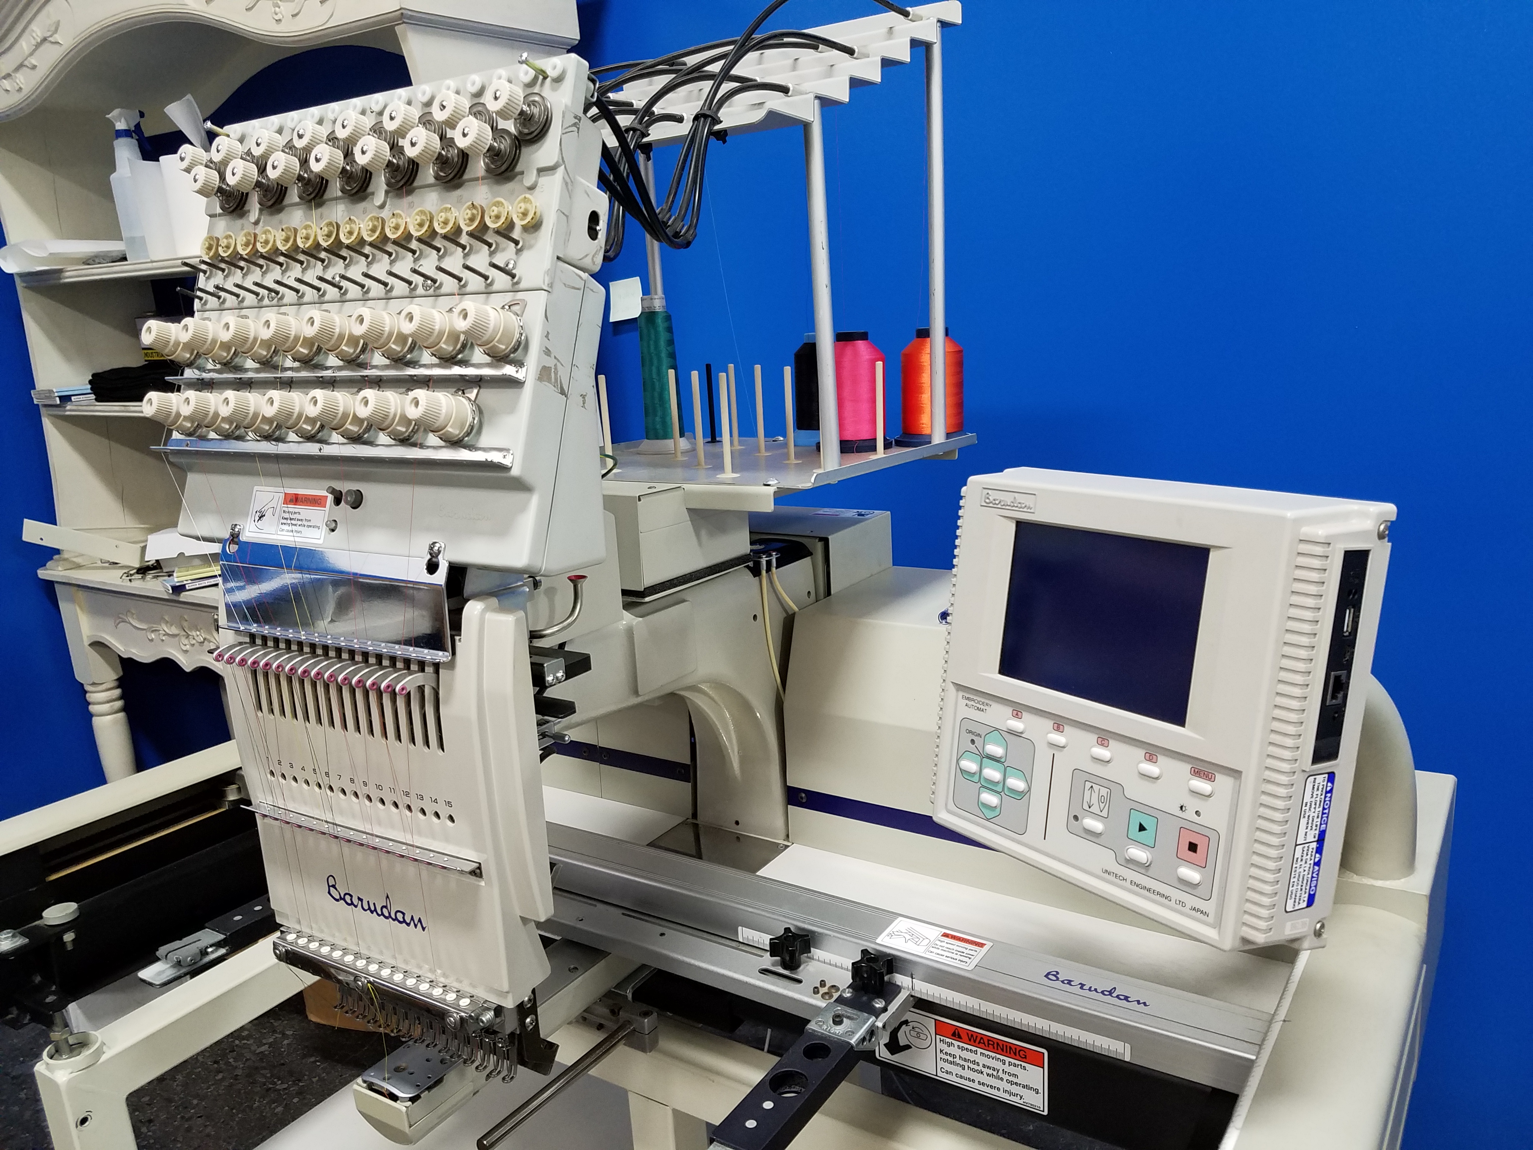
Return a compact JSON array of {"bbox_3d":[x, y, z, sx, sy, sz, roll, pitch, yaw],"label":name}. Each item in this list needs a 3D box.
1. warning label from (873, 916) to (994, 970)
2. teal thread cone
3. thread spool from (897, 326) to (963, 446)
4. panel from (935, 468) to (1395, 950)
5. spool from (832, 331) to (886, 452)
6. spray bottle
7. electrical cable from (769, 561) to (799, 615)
[{"bbox_3d":[0.122,0.269,0.838,0.076,0.001,0.039,5,15,33],"label":"warning label"},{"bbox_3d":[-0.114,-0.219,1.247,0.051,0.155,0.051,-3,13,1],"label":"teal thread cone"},{"bbox_3d":[0.173,-0.197,1.196,0.074,0.116,0.074,-3,13,1],"label":"thread spool"},{"bbox_3d":[0.197,0.058,0.618,0.084,0.215,0.207,0,8,-37],"label":"panel"},{"bbox_3d":[0.087,-0.186,1.165,0.074,0.116,0.074,-3,13,1],"label":"spool"},{"bbox_3d":[-1.296,-0.801,2.370,0.094,0.298,0.080,-9,14,-25],"label":"spray bottle"},{"bbox_3d":[0.015,0.011,1.000,0.012,0.046,0.042,5,15,33],"label":"electrical cable"}]

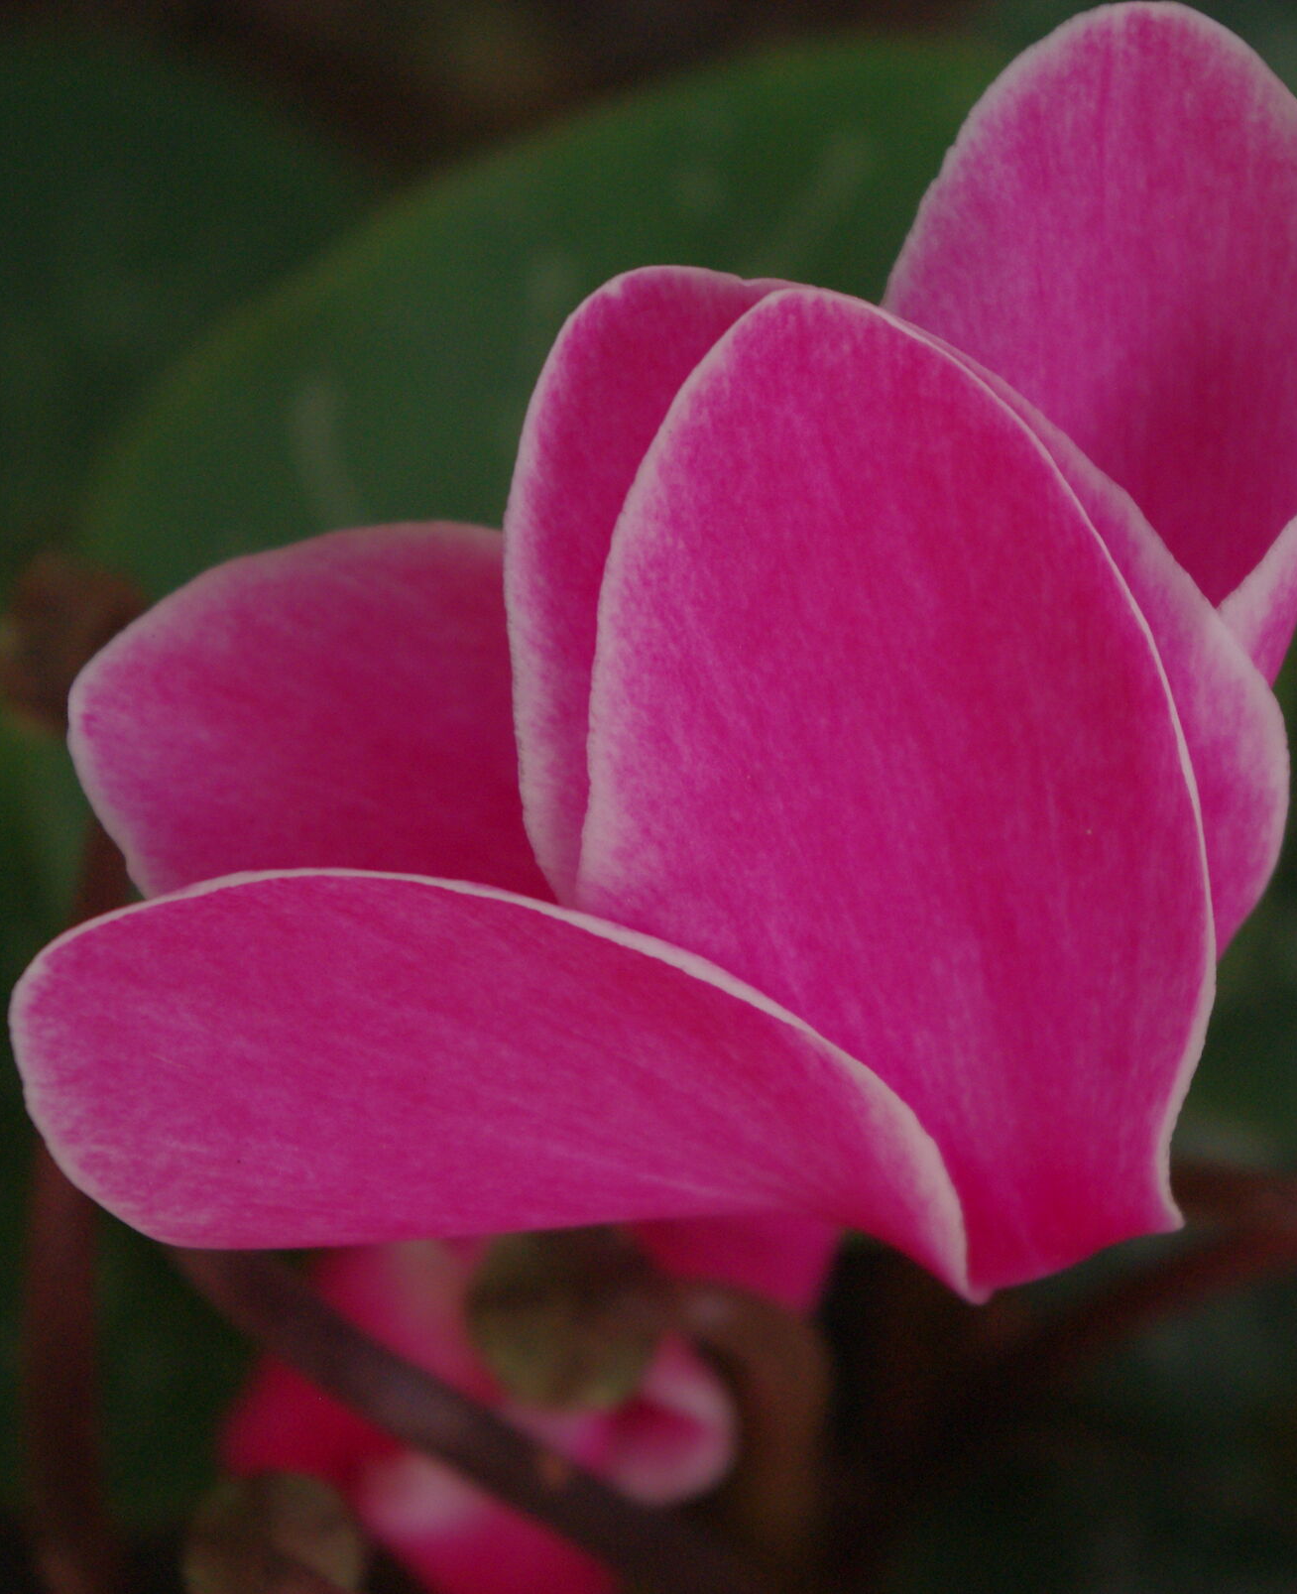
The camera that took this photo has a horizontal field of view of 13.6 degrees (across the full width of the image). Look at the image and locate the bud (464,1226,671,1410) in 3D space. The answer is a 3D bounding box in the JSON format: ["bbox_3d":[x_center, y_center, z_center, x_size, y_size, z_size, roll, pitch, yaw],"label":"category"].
[{"bbox_3d":[-0.005,0.032,0.335,0.011,0.011,0.011,0,33,0],"label":"bud"}]

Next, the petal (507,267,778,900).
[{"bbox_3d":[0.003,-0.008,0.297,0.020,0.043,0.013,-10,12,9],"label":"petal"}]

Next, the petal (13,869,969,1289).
[{"bbox_3d":[-0.008,0.015,0.283,0.050,0.016,0.020,12,76,-9],"label":"petal"}]

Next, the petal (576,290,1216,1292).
[{"bbox_3d":[0.013,0.000,0.285,0.030,0.052,0.014,-13,12,-4],"label":"petal"}]

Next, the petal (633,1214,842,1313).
[{"bbox_3d":[0.005,0.027,0.330,0.016,0.014,0.009,4,18,-6],"label":"petal"}]

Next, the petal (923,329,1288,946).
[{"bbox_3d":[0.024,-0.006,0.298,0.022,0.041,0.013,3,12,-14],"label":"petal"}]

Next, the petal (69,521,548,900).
[{"bbox_3d":[-0.015,-0.001,0.305,0.039,0.014,0.022,25,63,-6],"label":"petal"}]

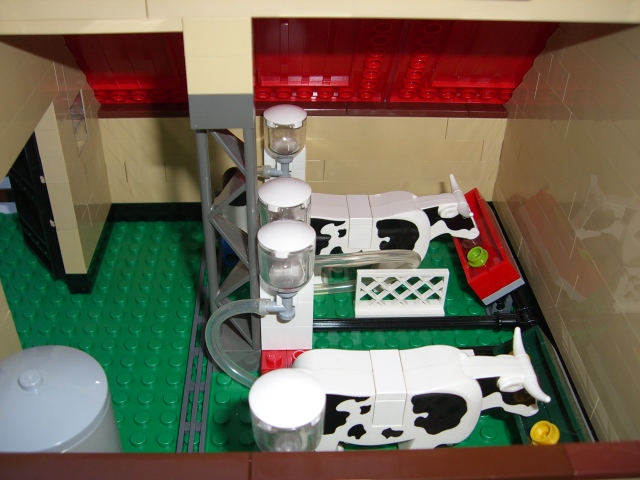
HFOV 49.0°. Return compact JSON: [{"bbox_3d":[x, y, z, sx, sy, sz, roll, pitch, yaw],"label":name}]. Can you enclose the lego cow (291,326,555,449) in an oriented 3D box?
[{"bbox_3d":[0.027,0.045,0.195,0.070,0.035,0.028,0,35,-3],"label":"lego cow"}]

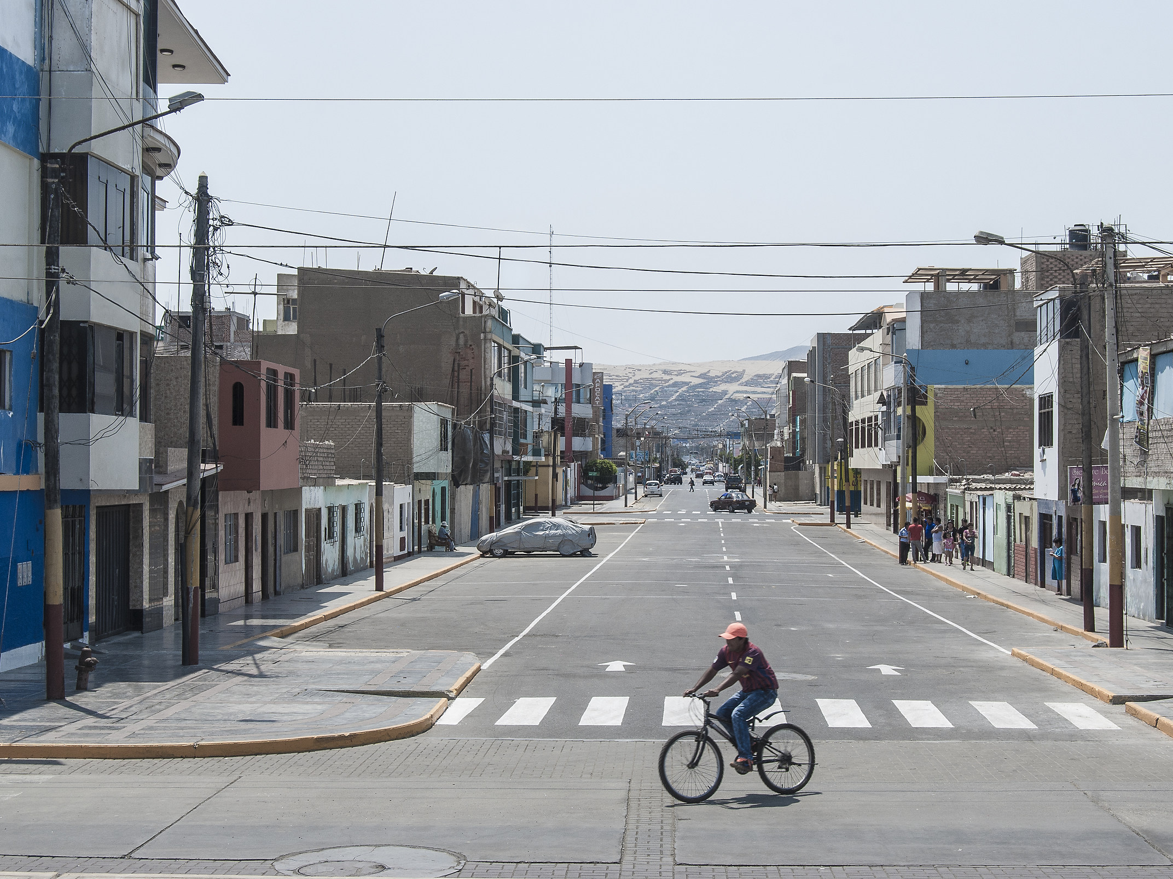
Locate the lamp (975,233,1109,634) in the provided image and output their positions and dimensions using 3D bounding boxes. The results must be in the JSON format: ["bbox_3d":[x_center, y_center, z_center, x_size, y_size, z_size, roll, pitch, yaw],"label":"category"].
[{"bbox_3d":[8.040,-0.155,37.300,2.165,7.204,0.320,0,-1,3],"label":"lamp"}]

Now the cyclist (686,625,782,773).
[{"bbox_3d":[1.351,2.397,19.300,0.820,1.400,0.530,0,-1,-26],"label":"cyclist"}]

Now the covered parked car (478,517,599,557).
[{"bbox_3d":[-1.765,3.536,76.045,4.300,1.410,1.700,0,-1,6],"label":"covered parked car"}]

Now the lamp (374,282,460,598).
[{"bbox_3d":[-4.017,0.042,49.199,2.023,7.092,0.320,0,-1,3],"label":"lamp"}]

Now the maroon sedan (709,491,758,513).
[{"bbox_3d":[9.987,4.278,141.855,1.670,1.440,4.250,0,-1,-22],"label":"maroon sedan"}]

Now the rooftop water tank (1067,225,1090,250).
[{"bbox_3d":[20.355,-8.328,86.000,0.900,1.140,0.900,0,-1,3],"label":"rooftop water tank"}]

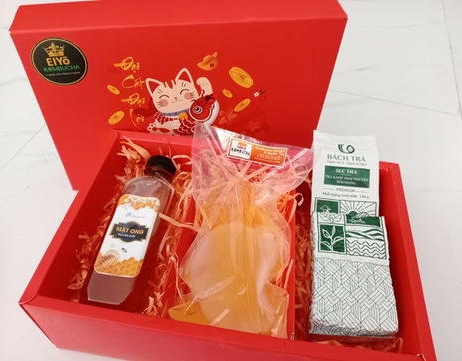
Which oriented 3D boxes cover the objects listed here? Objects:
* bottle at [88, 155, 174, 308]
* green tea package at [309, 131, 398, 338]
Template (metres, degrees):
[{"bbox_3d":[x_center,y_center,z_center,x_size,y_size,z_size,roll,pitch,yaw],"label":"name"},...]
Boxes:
[{"bbox_3d":[-0.090,0.050,0.399,0.050,0.050,0.156,4,64,15],"label":"bottle"},{"bbox_3d":[0.109,0.048,0.373,0.067,0.050,0.193,6,59,4],"label":"green tea package"}]

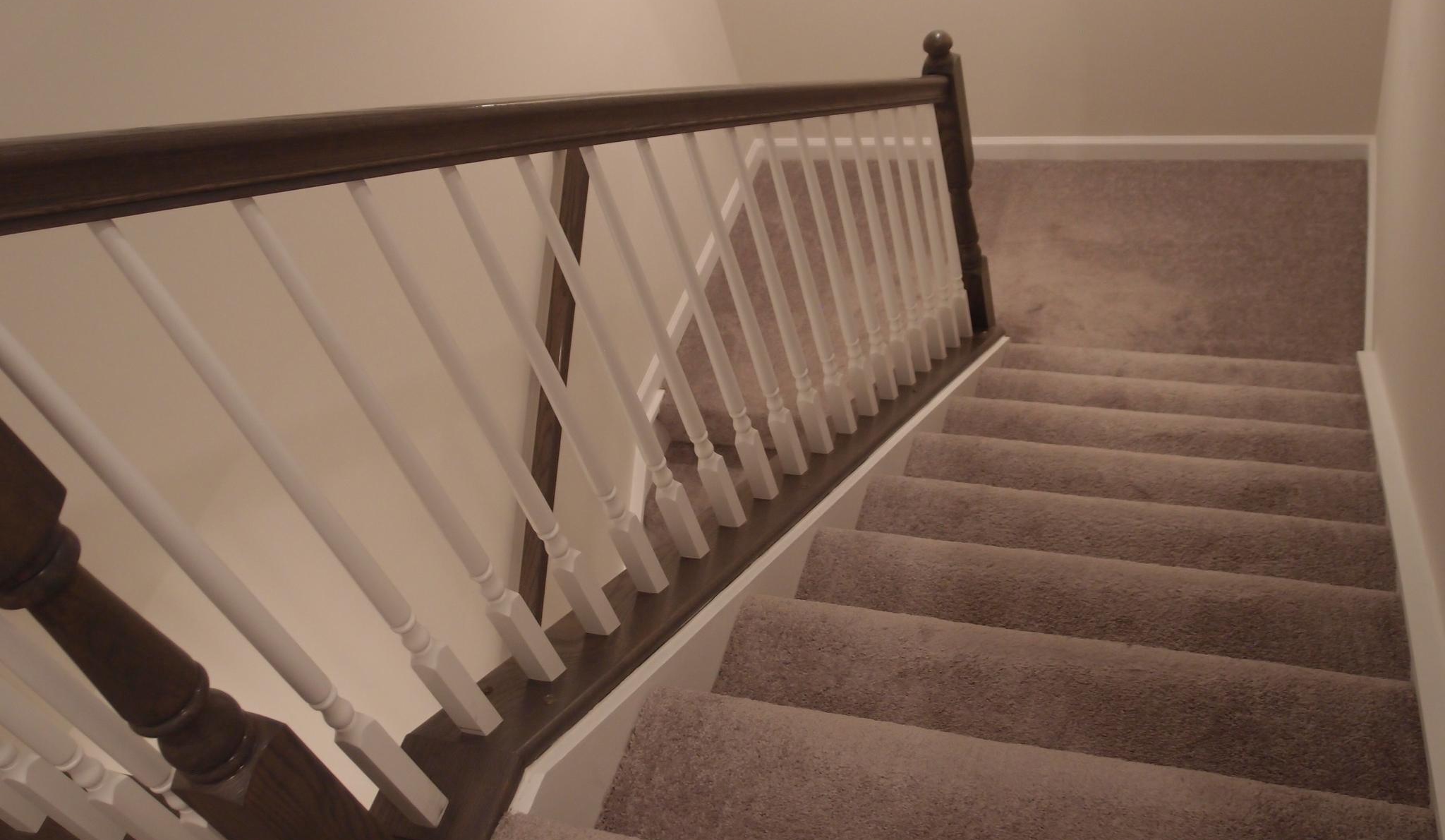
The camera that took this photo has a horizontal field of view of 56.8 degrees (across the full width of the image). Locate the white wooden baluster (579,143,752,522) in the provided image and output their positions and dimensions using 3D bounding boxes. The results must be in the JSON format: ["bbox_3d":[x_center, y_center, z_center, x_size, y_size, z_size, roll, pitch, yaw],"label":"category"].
[{"bbox_3d":[-0.070,-0.080,1.875,0.032,0.764,0.032,5,51,23],"label":"white wooden baluster"}]

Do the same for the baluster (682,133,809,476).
[{"bbox_3d":[0.044,-0.156,2.192,0.032,0.784,0.032,5,50,23],"label":"baluster"}]

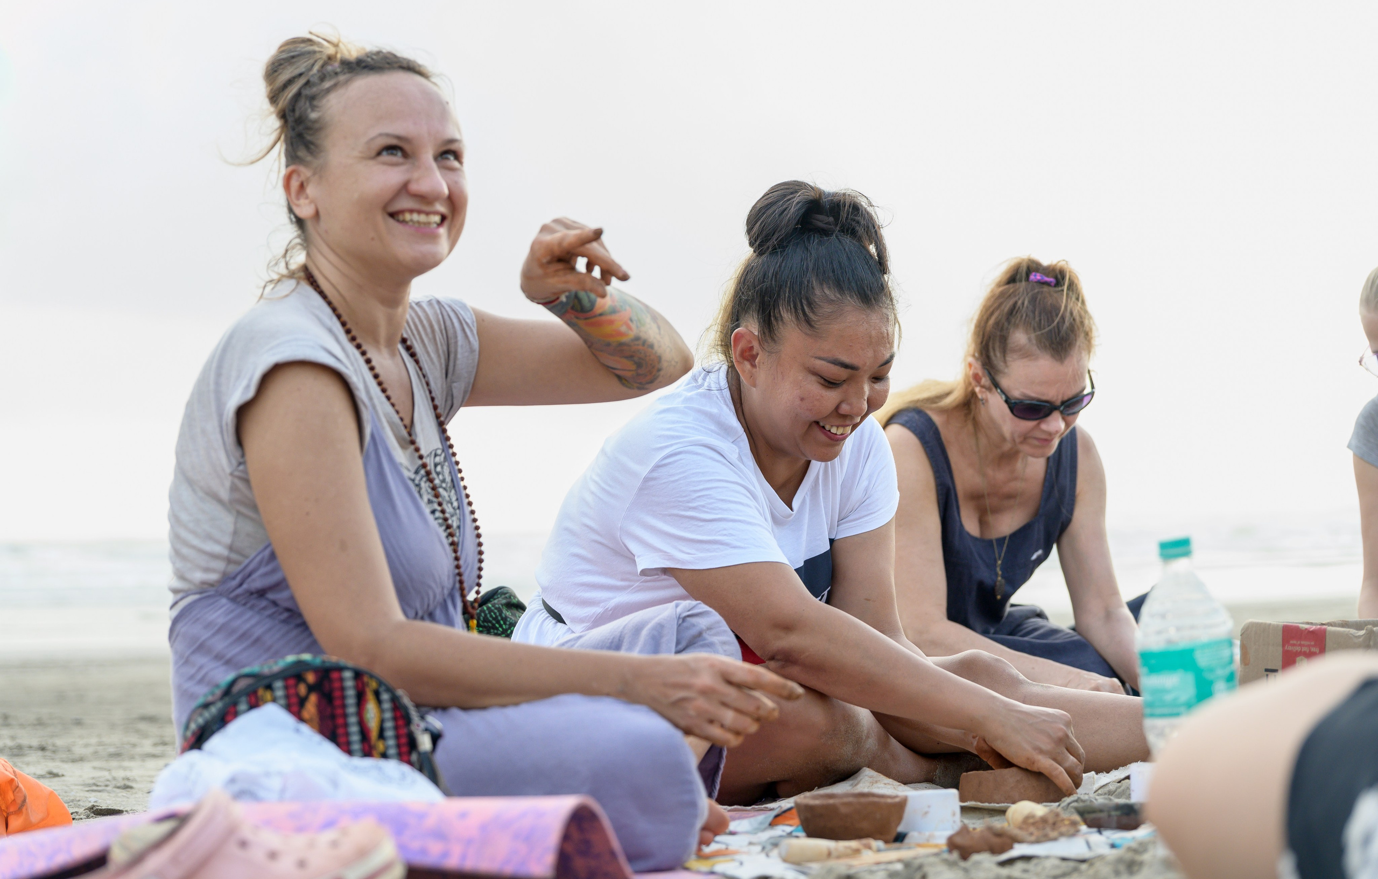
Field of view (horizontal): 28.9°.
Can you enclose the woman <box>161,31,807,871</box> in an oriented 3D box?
[{"bbox_3d":[-0.158,-0.005,2.663,0.660,0.797,0.600,-2,-2,22],"label":"woman"}]

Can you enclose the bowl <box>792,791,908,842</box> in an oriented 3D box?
[{"bbox_3d":[0.156,0.366,2.600,0.110,0.044,0.105,-1,-2,0],"label":"bowl"}]

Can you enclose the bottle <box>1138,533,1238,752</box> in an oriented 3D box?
[{"bbox_3d":[0.447,0.222,2.356,0.081,0.270,0.081,-8,-2,11],"label":"bottle"}]

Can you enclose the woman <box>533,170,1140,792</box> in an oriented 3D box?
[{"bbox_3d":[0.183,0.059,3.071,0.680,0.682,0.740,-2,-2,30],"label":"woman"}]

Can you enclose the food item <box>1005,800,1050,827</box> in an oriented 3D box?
[{"bbox_3d":[0.331,0.367,2.620,0.043,0.027,0.036,-1,-2,-11],"label":"food item"}]

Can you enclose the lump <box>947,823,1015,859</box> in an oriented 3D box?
[{"bbox_3d":[0.265,0.365,2.430,0.061,0.031,0.045,-1,-2,-17],"label":"lump"}]

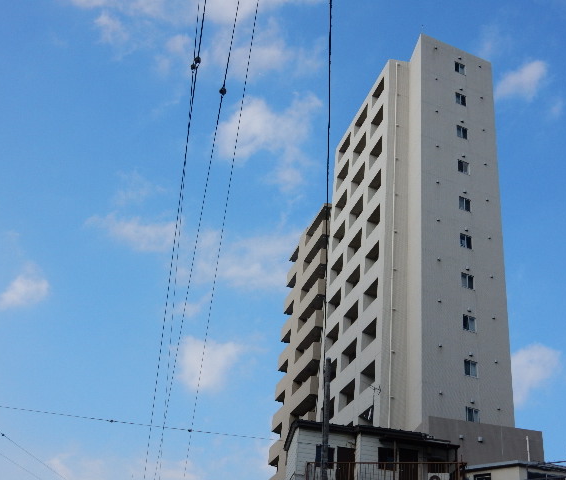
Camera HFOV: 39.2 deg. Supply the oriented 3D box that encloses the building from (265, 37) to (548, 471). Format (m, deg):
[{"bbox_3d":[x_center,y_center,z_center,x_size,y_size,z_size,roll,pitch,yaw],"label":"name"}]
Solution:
[{"bbox_3d":[6.569,11.464,60.671,8.870,43.940,32.010,14,-30,-14],"label":"building"}]

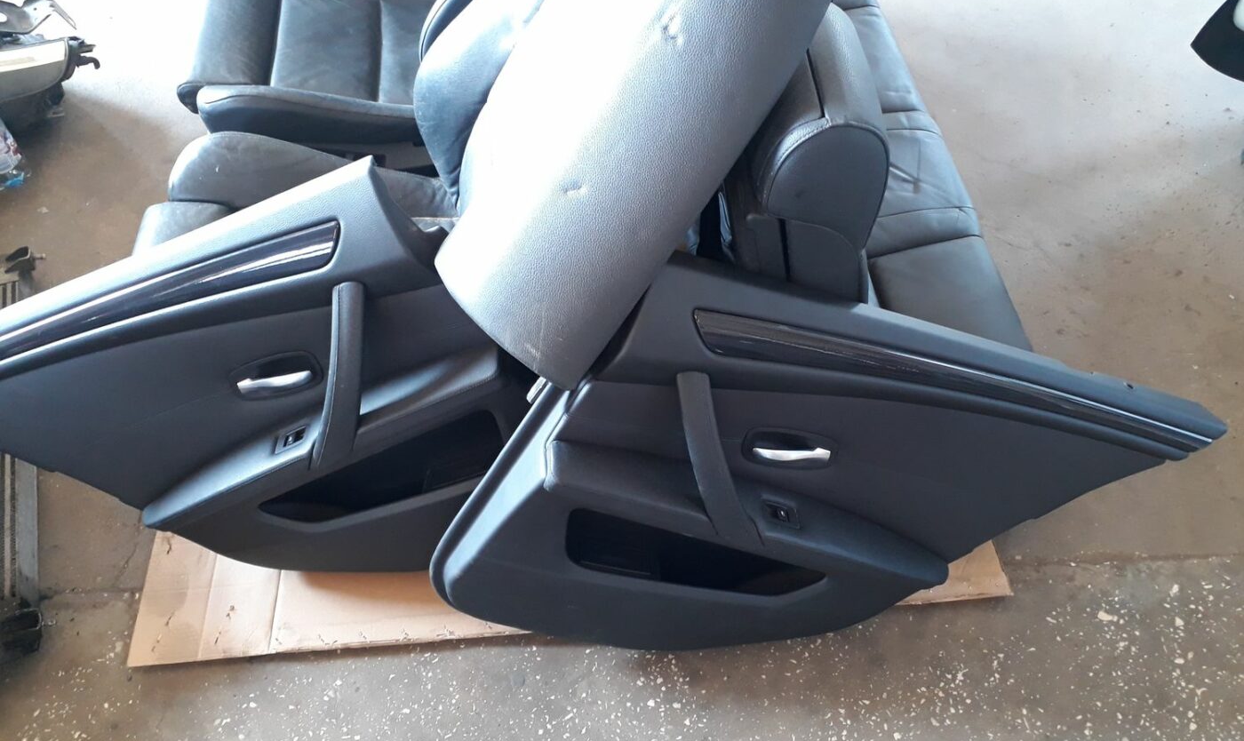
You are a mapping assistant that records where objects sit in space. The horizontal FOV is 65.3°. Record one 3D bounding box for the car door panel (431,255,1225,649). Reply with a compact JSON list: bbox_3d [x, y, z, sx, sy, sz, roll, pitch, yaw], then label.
[{"bbox_3d":[0.250,0.201,1.305,0.949,0.607,0.140,15,20,-3],"label":"car door panel"}]

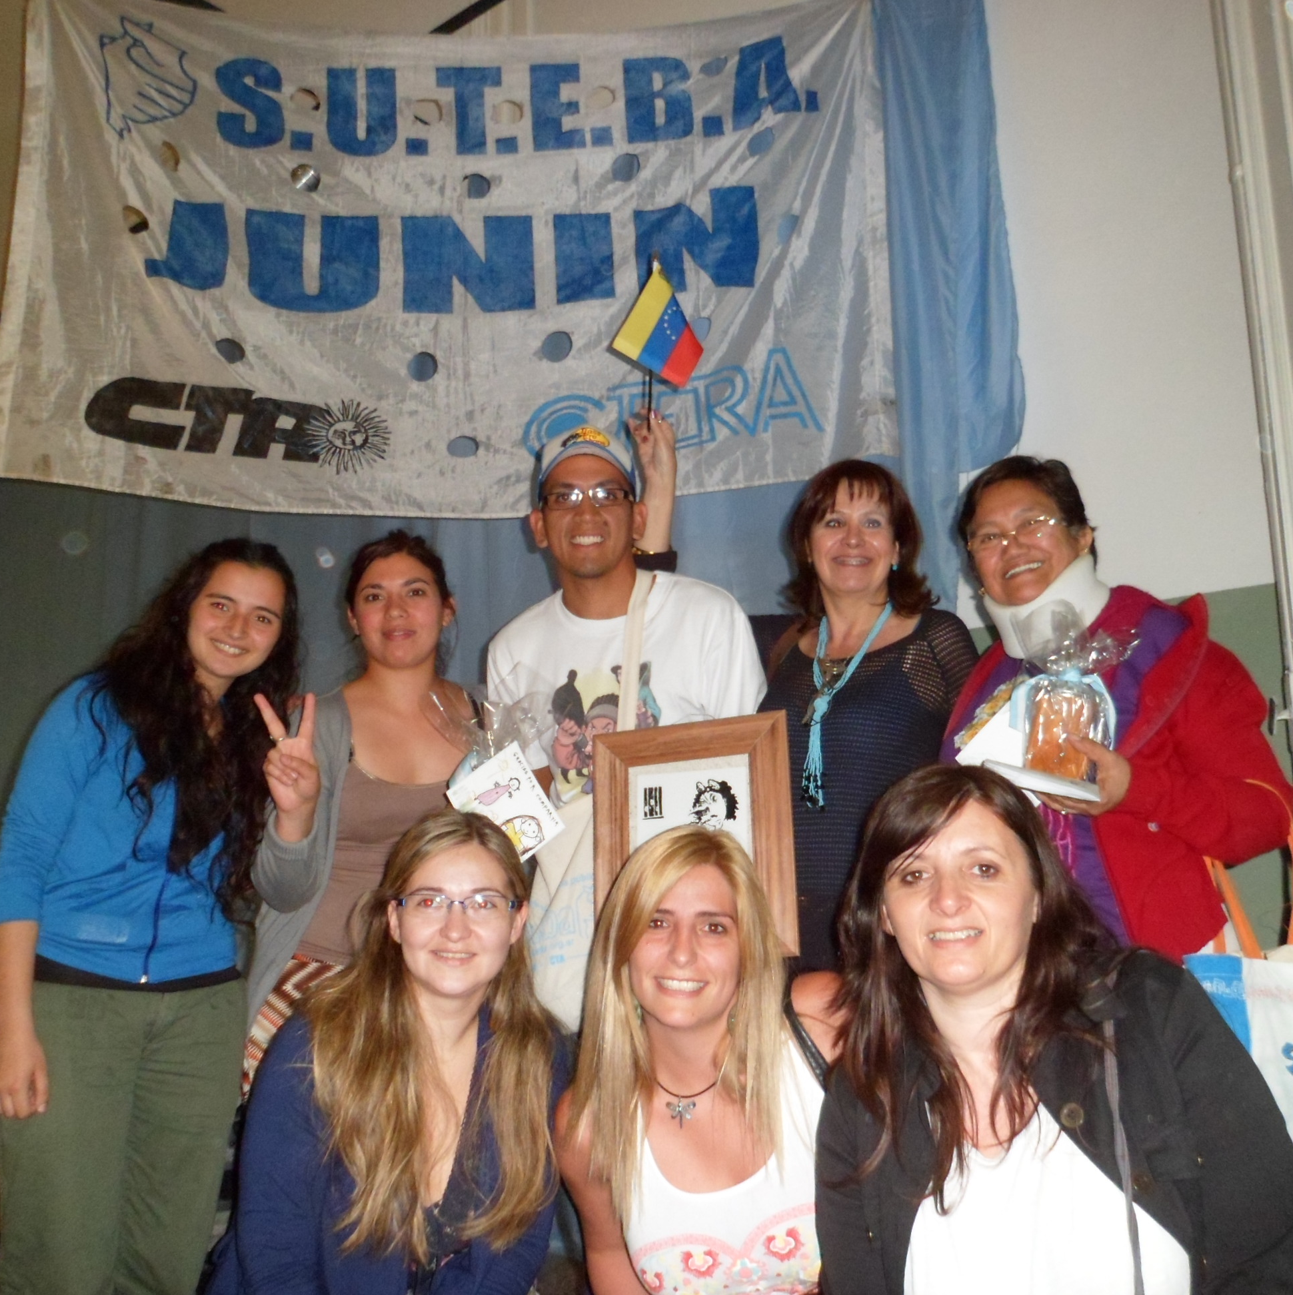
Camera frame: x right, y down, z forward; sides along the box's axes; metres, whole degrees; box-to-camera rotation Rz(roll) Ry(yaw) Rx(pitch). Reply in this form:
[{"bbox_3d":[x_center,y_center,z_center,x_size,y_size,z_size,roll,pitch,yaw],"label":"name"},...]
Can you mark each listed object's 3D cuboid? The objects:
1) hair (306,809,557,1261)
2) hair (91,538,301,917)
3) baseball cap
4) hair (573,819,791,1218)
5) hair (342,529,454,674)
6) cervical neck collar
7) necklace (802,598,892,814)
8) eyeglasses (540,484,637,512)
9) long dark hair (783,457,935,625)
[{"bbox_3d":[-0.238,0.424,1.500,0.280,0.500,0.240,0,-11,-7],"label":"hair"},{"bbox_3d":[-0.639,0.126,1.880,0.290,0.530,0.250,2,-11,-16],"label":"hair"},{"bbox_3d":[-0.087,-0.279,2.000,0.165,0.120,0.250,0,3,-1],"label":"baseball cap"},{"bbox_3d":[0.032,0.412,1.480,0.240,0.430,0.230,-1,-10,2],"label":"hair"},{"bbox_3d":[-0.386,-0.068,2.040,0.175,0.220,0.200,-4,-11,-7],"label":"hair"},{"bbox_3d":[0.575,-0.056,1.880,0.165,0.115,0.155,-21,-6,14],"label":"cervical neck collar"},{"bbox_3d":[0.330,0.102,2.140,0.145,0.320,0.170,-2,-11,8],"label":"necklace"},{"bbox_3d":[-0.091,-0.232,2.020,0.143,0.040,0.130,0,2,-1],"label":"eyeglasses"},{"bbox_3d":[0.352,-0.170,2.200,0.250,0.270,0.220,-2,-11,8],"label":"long dark hair"}]

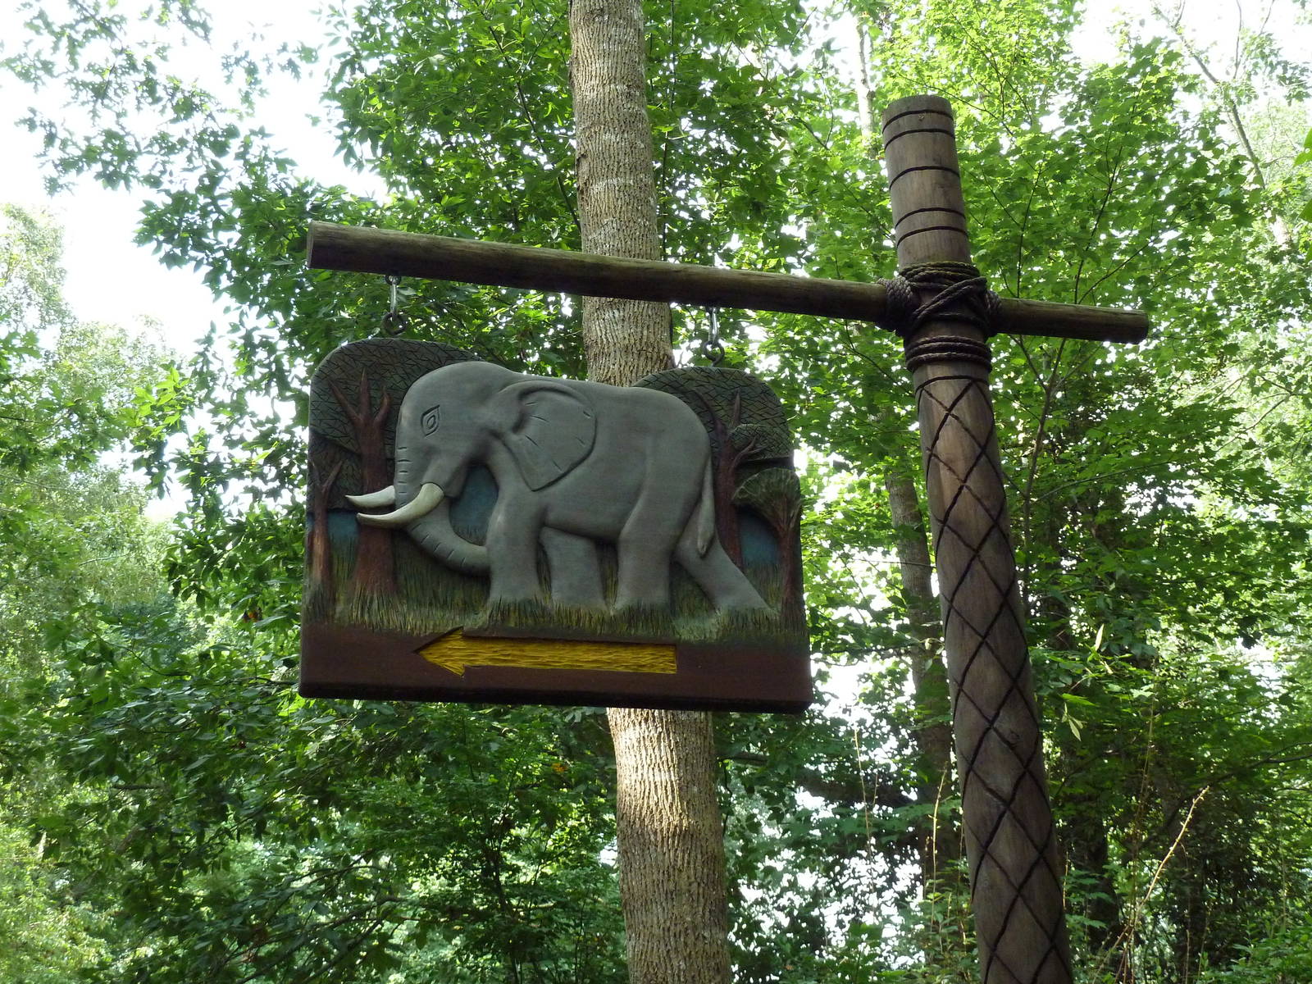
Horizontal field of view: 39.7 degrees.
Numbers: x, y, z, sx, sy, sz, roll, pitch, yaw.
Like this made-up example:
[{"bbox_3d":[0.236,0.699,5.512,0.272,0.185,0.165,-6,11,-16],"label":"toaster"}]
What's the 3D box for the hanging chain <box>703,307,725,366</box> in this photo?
[{"bbox_3d":[0.133,-0.347,4.049,0.047,0.136,0.038,4,-21,-18],"label":"hanging chain"}]

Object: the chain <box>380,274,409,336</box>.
[{"bbox_3d":[-0.550,-0.393,3.829,0.048,0.138,0.038,4,-21,-18],"label":"chain"}]

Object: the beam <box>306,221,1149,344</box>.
[{"bbox_3d":[0.232,-0.455,4.106,2.004,0.093,0.093,3,-21,-18],"label":"beam"}]

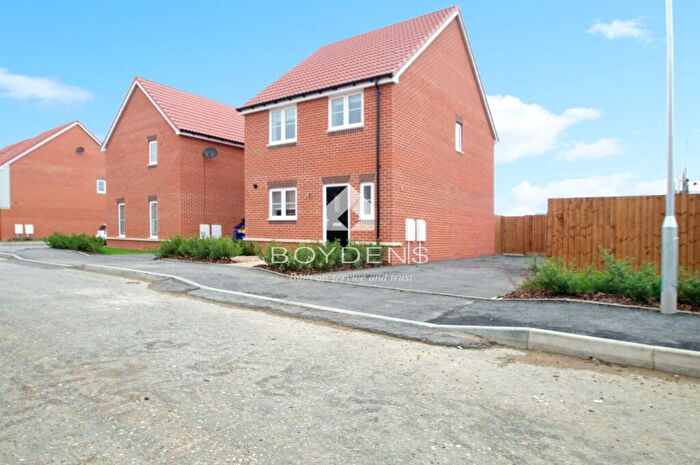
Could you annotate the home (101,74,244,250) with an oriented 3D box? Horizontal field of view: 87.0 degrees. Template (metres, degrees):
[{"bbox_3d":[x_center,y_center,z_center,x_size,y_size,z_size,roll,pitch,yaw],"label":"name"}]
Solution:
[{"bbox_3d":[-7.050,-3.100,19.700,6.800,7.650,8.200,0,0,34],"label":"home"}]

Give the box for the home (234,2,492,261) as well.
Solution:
[{"bbox_3d":[1.333,-3.535,14.524,5.969,8.548,9.256,2,2,36],"label":"home"}]

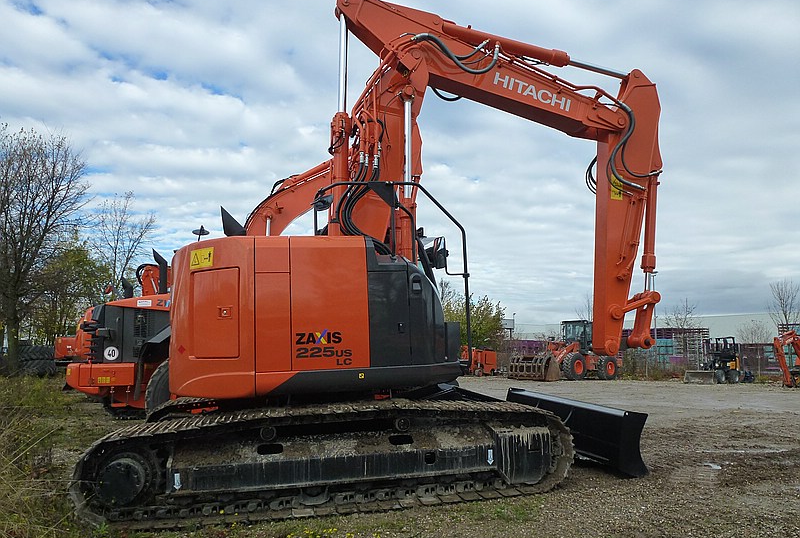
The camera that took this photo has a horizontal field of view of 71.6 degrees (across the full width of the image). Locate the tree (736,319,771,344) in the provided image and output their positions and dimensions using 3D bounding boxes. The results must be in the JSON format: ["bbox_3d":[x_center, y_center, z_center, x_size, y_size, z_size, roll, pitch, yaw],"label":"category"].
[{"bbox_3d":[29.315,6.261,46.000,2.400,4.100,2.400,-5,-9,33],"label":"tree"}]

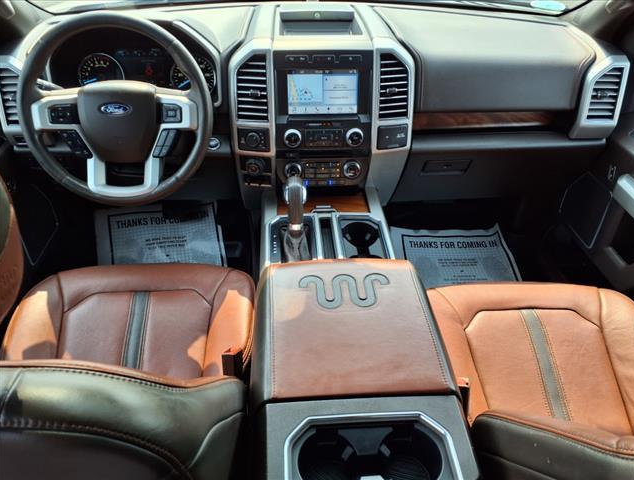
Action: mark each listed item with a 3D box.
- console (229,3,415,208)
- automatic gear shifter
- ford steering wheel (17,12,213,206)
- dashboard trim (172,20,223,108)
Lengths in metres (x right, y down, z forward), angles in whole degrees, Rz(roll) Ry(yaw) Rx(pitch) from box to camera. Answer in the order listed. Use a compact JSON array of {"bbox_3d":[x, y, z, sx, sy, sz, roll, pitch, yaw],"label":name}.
[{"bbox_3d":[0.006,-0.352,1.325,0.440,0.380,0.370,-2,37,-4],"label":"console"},{"bbox_3d":[-0.043,-0.051,1.025,0.058,0.165,0.085,-2,37,-4],"label":"automatic gear shifter"},{"bbox_3d":[-0.410,-0.268,1.045,0.385,0.385,0.110,-2,14,-4],"label":"ford steering wheel"},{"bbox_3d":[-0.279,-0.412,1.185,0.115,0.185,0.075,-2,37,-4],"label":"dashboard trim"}]

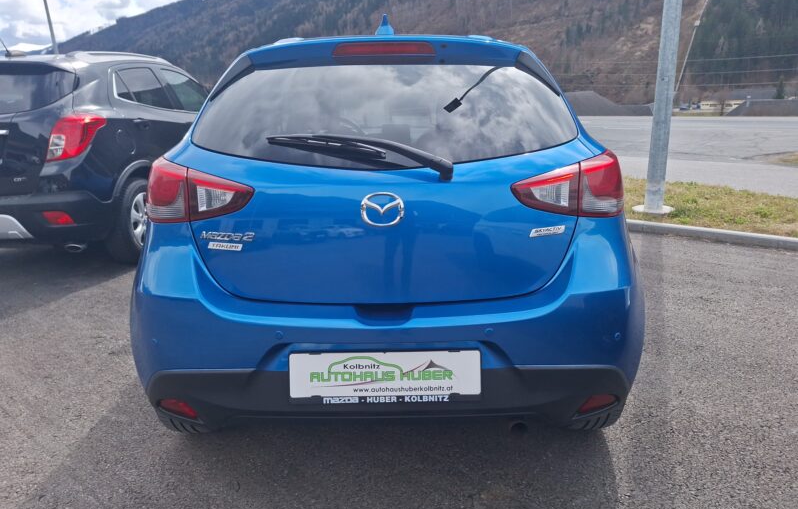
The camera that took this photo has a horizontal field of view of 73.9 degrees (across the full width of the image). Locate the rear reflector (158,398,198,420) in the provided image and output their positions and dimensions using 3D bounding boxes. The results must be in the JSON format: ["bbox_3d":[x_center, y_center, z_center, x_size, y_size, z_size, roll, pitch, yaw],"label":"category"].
[{"bbox_3d":[-0.659,0.455,1.582,0.140,0.050,0.035,5,17,20],"label":"rear reflector"}]

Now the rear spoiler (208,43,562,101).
[{"bbox_3d":[-0.048,-0.565,1.618,1.090,0.190,0.240,-1,16,1],"label":"rear spoiler"}]

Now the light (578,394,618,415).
[{"bbox_3d":[0.592,0.437,1.566,0.140,0.050,0.035,-6,16,-19],"label":"light"}]

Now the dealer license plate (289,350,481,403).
[{"bbox_3d":[-0.037,0.331,1.443,0.524,0.148,0.020,-1,16,1],"label":"dealer license plate"}]

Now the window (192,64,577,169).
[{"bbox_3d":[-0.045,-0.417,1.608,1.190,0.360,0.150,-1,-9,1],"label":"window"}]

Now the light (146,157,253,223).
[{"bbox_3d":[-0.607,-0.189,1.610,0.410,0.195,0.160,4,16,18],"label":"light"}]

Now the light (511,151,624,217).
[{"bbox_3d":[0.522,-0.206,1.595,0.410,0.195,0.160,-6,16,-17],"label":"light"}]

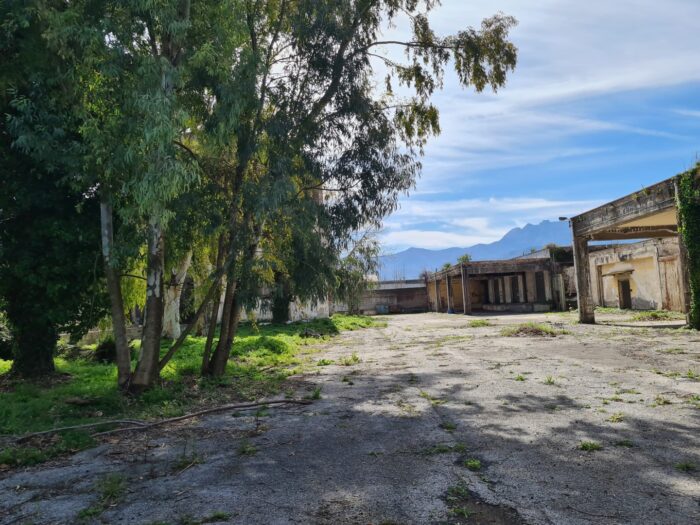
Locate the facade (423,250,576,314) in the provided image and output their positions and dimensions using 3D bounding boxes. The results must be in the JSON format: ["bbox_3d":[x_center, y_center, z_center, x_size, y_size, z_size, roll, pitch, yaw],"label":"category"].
[{"bbox_3d":[13.804,2.330,50.834,8.800,4.700,15.500,-3,-4,1],"label":"facade"}]

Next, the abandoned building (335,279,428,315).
[{"bbox_3d":[3.663,3.982,61.555,11.200,4.000,7.000,-3,-4,1],"label":"abandoned building"}]

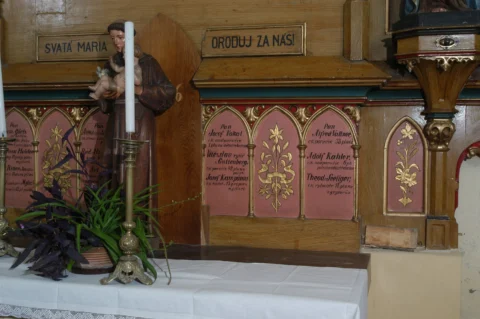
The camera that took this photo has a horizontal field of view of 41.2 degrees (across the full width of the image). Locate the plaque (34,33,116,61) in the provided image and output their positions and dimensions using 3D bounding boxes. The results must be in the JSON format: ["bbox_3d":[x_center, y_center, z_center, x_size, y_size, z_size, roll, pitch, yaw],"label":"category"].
[{"bbox_3d":[-0.957,-0.652,3.719,0.516,0.148,0.025,1,3,14],"label":"plaque"}]

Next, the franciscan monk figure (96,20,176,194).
[{"bbox_3d":[-0.573,-0.134,3.482,0.385,1.244,0.320,1,4,20],"label":"franciscan monk figure"}]

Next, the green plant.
[{"bbox_3d":[-0.666,0.182,3.040,0.820,0.666,0.540,1,3,14],"label":"green plant"}]

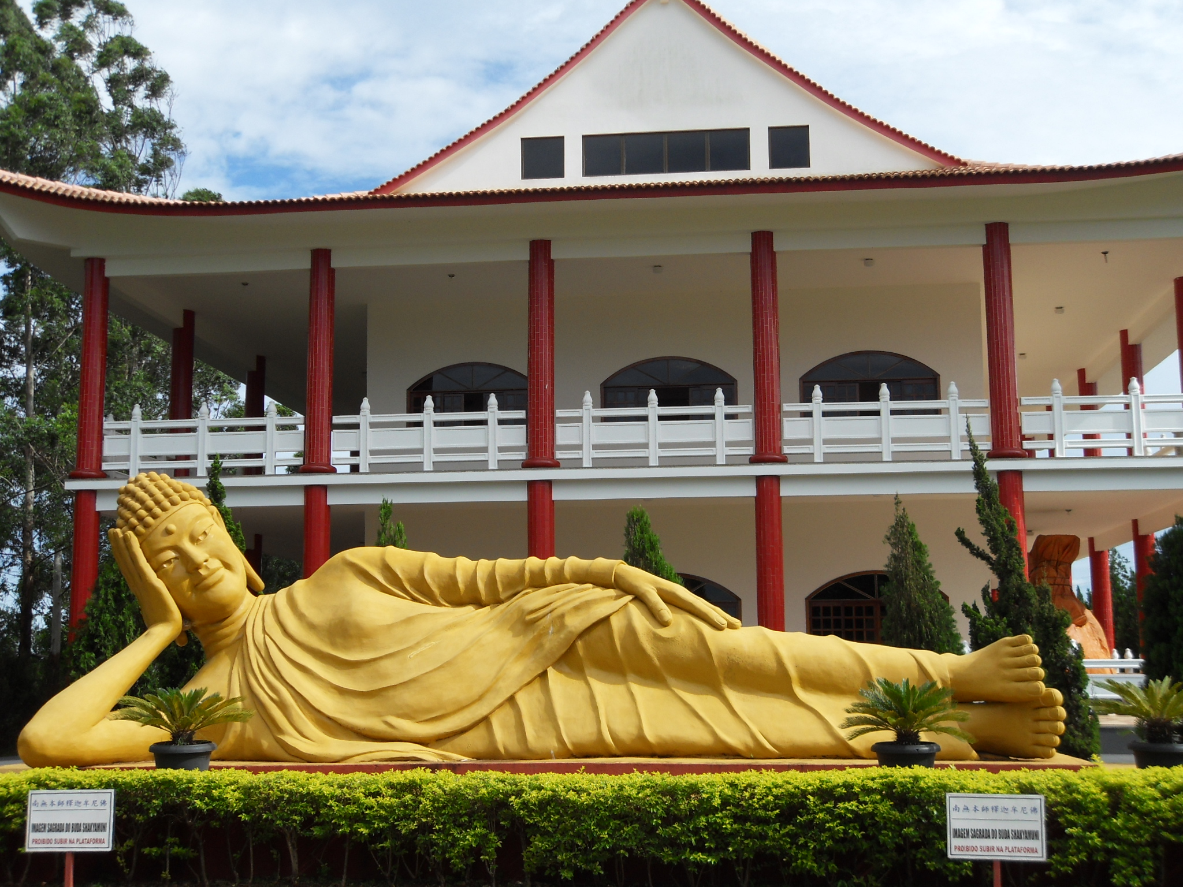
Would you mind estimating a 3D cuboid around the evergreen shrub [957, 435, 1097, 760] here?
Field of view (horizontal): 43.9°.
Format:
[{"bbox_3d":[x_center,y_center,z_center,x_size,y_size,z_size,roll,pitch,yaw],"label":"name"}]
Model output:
[{"bbox_3d":[6.204,2.163,20.867,1.950,4.685,1.700,-1,-8,6],"label":"evergreen shrub"}]

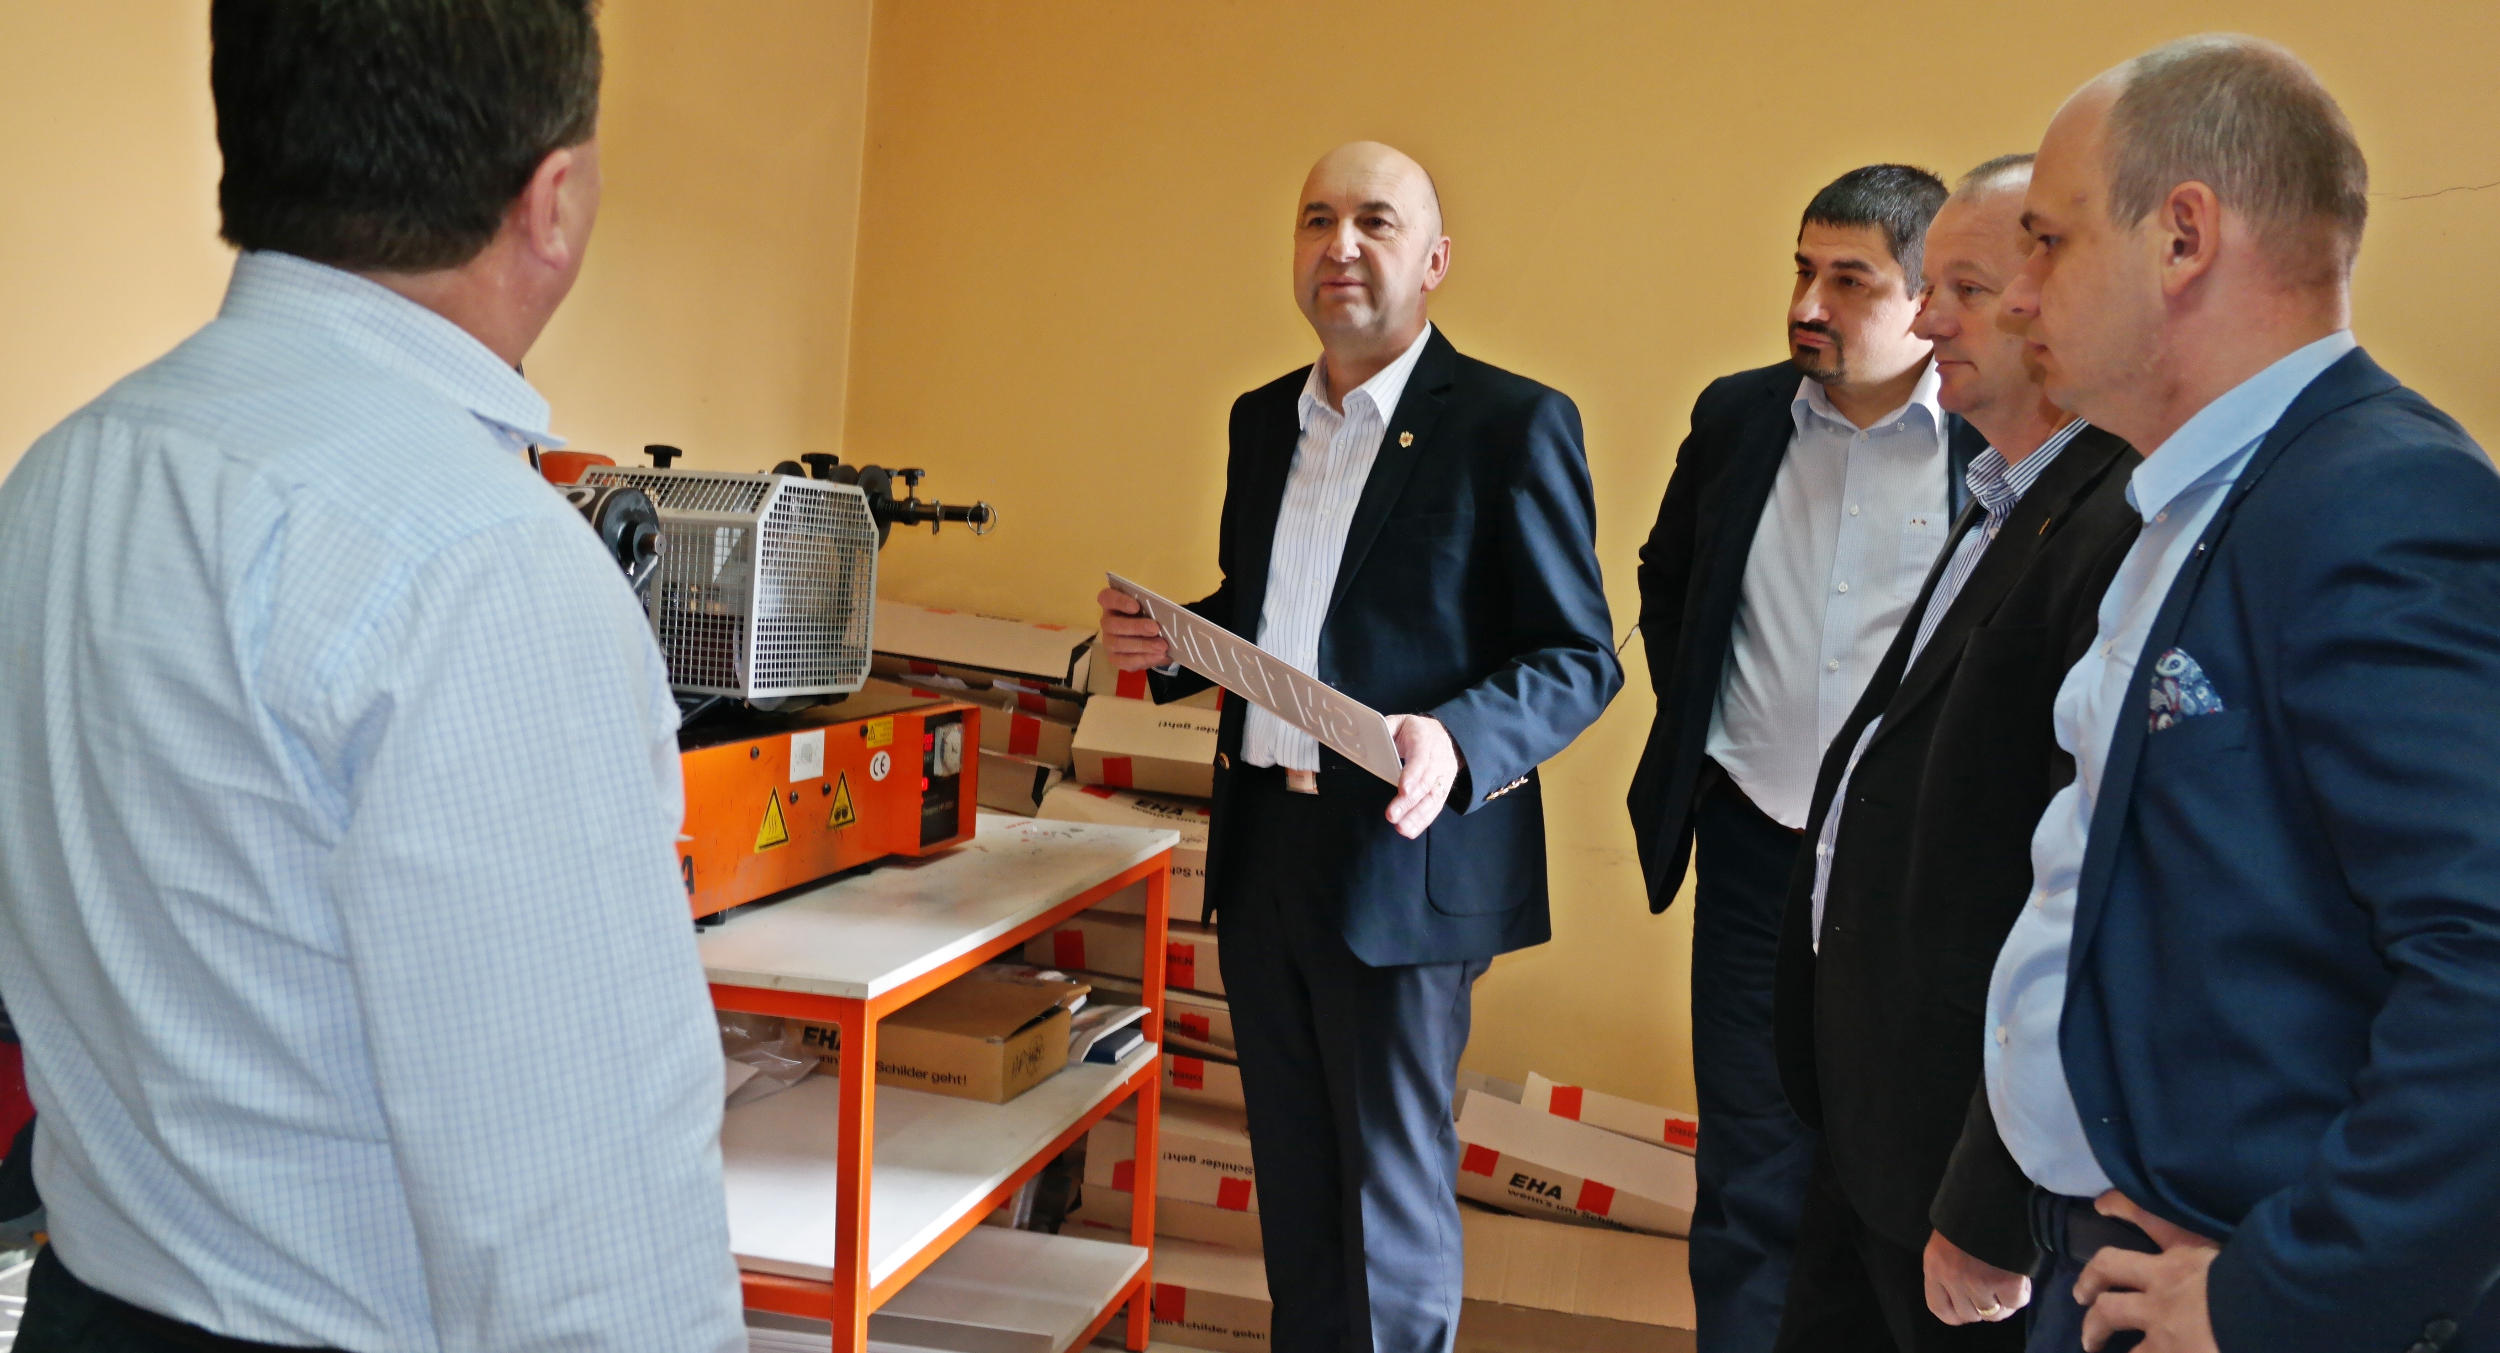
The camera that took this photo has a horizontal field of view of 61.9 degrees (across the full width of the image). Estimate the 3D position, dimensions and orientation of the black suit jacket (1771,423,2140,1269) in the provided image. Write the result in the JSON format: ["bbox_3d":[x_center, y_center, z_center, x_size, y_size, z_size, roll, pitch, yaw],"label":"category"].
[{"bbox_3d":[0.717,0.154,2.000,0.320,0.770,0.480,-1,6,-33],"label":"black suit jacket"}]

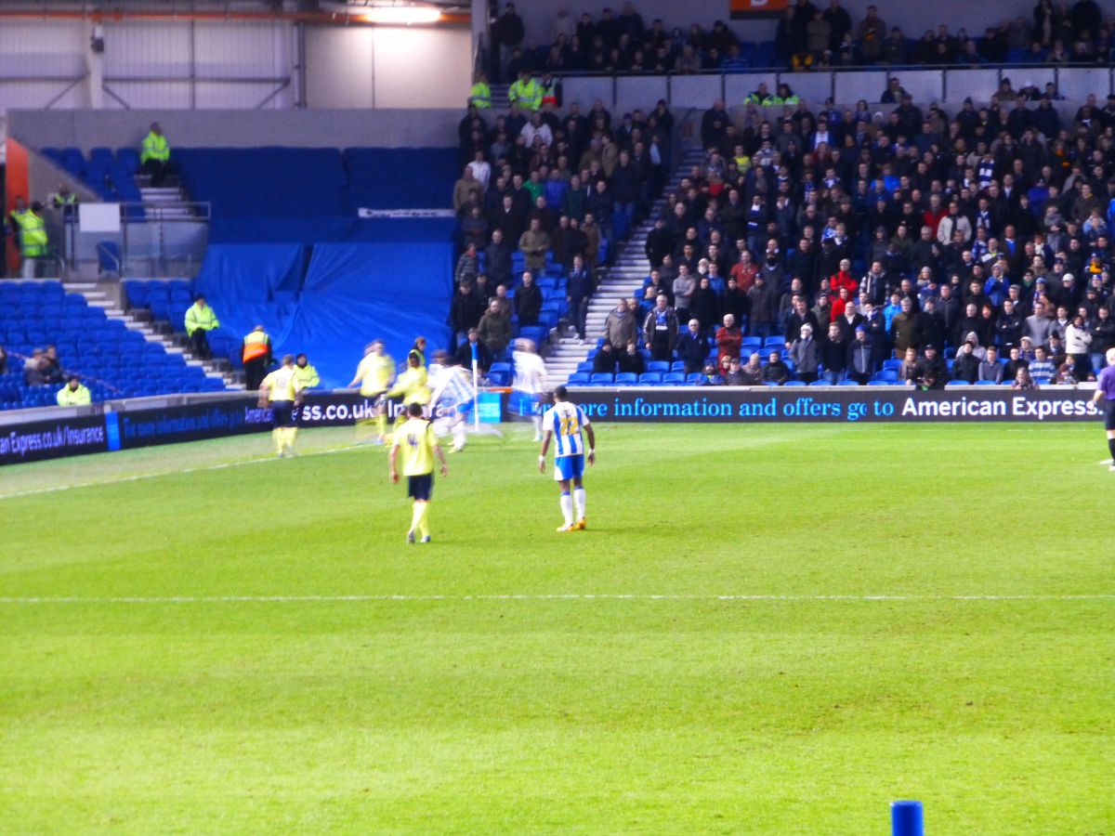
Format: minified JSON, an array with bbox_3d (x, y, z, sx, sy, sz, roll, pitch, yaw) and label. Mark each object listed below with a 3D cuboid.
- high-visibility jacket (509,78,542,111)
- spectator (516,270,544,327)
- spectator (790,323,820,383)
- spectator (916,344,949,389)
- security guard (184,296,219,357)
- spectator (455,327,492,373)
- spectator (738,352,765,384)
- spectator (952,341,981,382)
[{"bbox_3d":[-0.707,-6.931,159.500,0.680,0.720,0.380,0,2,10],"label":"high-visibility jacket"},{"bbox_3d":[-0.547,-2.004,143.727,0.540,1.700,0.360,0,2,6],"label":"spectator"},{"bbox_3d":[4.606,-0.873,138.400,0.550,1.740,0.400,0,2,19],"label":"spectator"},{"bbox_3d":[6.893,-0.700,136.800,0.560,1.320,0.720,0,2,18],"label":"spectator"},{"bbox_3d":[-6.556,-1.649,136.920,0.620,1.250,0.700,-1,2,-27],"label":"security guard"},{"bbox_3d":[-1.685,-1.101,143.267,0.580,1.240,0.760,0,2,9],"label":"spectator"},{"bbox_3d":[3.617,-0.598,138.920,0.540,1.250,0.750,1,2,16],"label":"spectator"},{"bbox_3d":[7.666,-0.799,139.683,0.550,1.270,0.750,0,2,14],"label":"spectator"}]

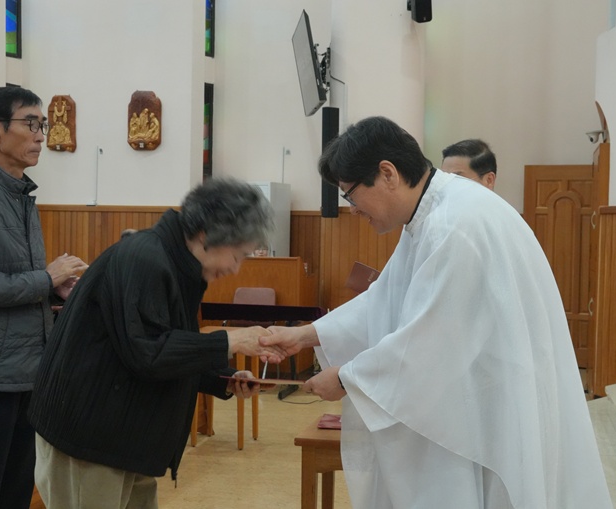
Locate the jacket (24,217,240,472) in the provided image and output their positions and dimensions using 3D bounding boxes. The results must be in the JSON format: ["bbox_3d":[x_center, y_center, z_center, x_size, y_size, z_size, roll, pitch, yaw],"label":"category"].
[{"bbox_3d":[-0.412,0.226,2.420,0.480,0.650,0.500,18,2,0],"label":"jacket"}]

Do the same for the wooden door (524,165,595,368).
[{"bbox_3d":[2.517,0.123,8.970,0.800,2.010,0.060,2,2,16],"label":"wooden door"}]

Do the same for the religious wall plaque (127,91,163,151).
[{"bbox_3d":[-1.697,-1.392,9.500,0.360,0.620,0.080,2,2,16],"label":"religious wall plaque"}]

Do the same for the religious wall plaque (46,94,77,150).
[{"bbox_3d":[-2.643,-1.404,9.800,0.340,0.610,0.080,2,2,16],"label":"religious wall plaque"}]

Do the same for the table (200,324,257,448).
[{"bbox_3d":[-0.508,0.820,5.650,0.380,0.700,0.380,1,2,14],"label":"table"}]

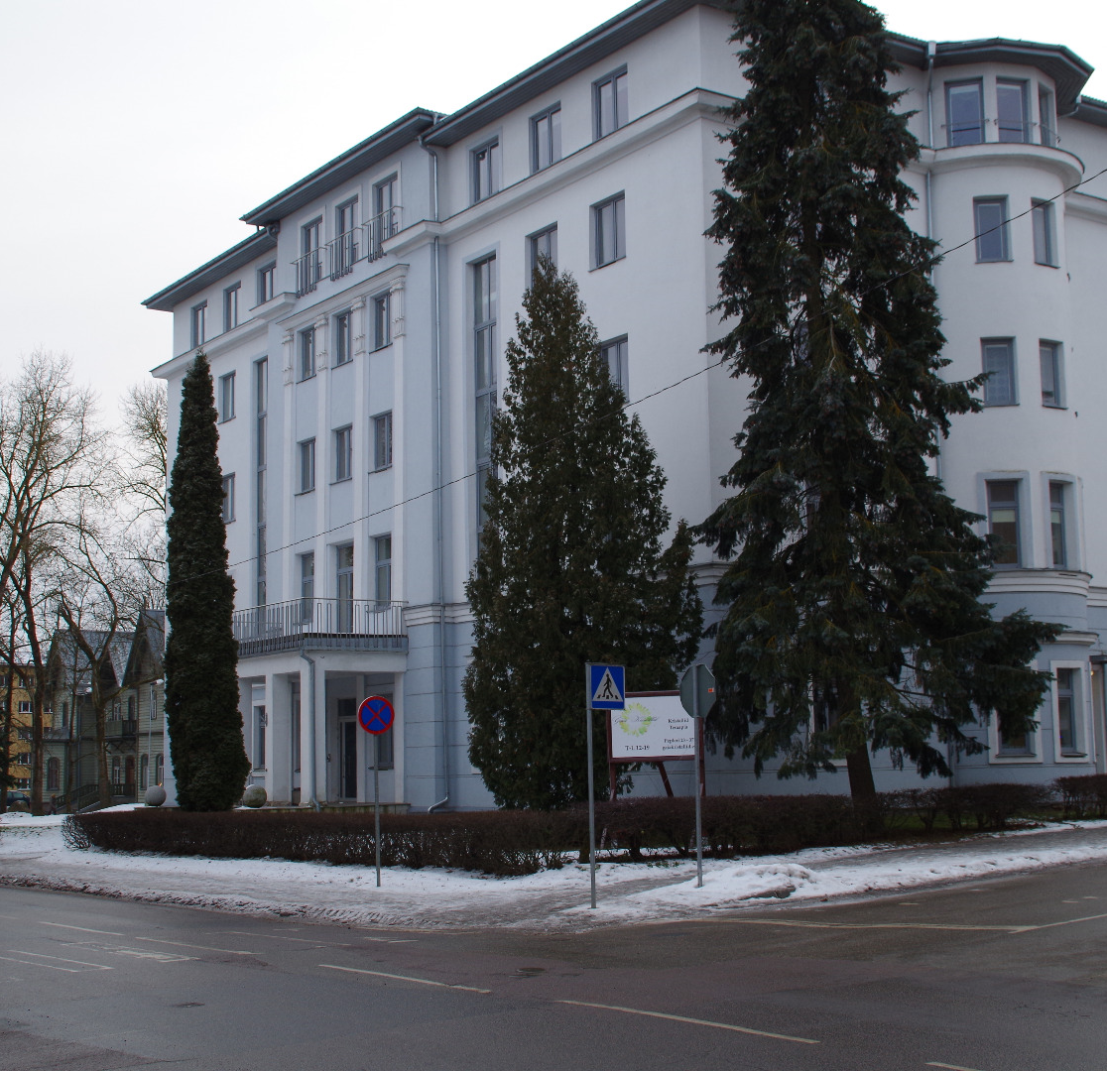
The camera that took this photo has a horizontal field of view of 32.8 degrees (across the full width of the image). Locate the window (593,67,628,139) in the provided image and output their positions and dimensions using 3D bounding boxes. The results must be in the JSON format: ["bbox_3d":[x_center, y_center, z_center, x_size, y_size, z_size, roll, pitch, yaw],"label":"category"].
[{"bbox_3d":[1.351,-9.788,42.902,0.200,1.514,1.428,4,-9,-33],"label":"window"}]

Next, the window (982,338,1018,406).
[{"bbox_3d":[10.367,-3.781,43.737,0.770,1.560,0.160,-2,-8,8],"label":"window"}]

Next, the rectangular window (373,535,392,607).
[{"bbox_3d":[-4.461,0.977,49.962,0.200,1.999,1.178,4,-9,-33],"label":"rectangular window"}]

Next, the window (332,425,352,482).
[{"bbox_3d":[-5.807,-2.250,52.370,0.200,1.528,1.297,4,-9,-33],"label":"window"}]

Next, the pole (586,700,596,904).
[{"bbox_3d":[0.524,3.728,25.987,0.070,2.793,0.070,4,-9,-33],"label":"pole"}]

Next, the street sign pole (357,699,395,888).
[{"bbox_3d":[-2.761,4.029,29.500,0.610,3.060,0.100,3,-9,-29],"label":"street sign pole"}]

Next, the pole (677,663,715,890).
[{"bbox_3d":[2.135,3.599,28.212,0.090,3.336,0.770,4,-9,-33],"label":"pole"}]

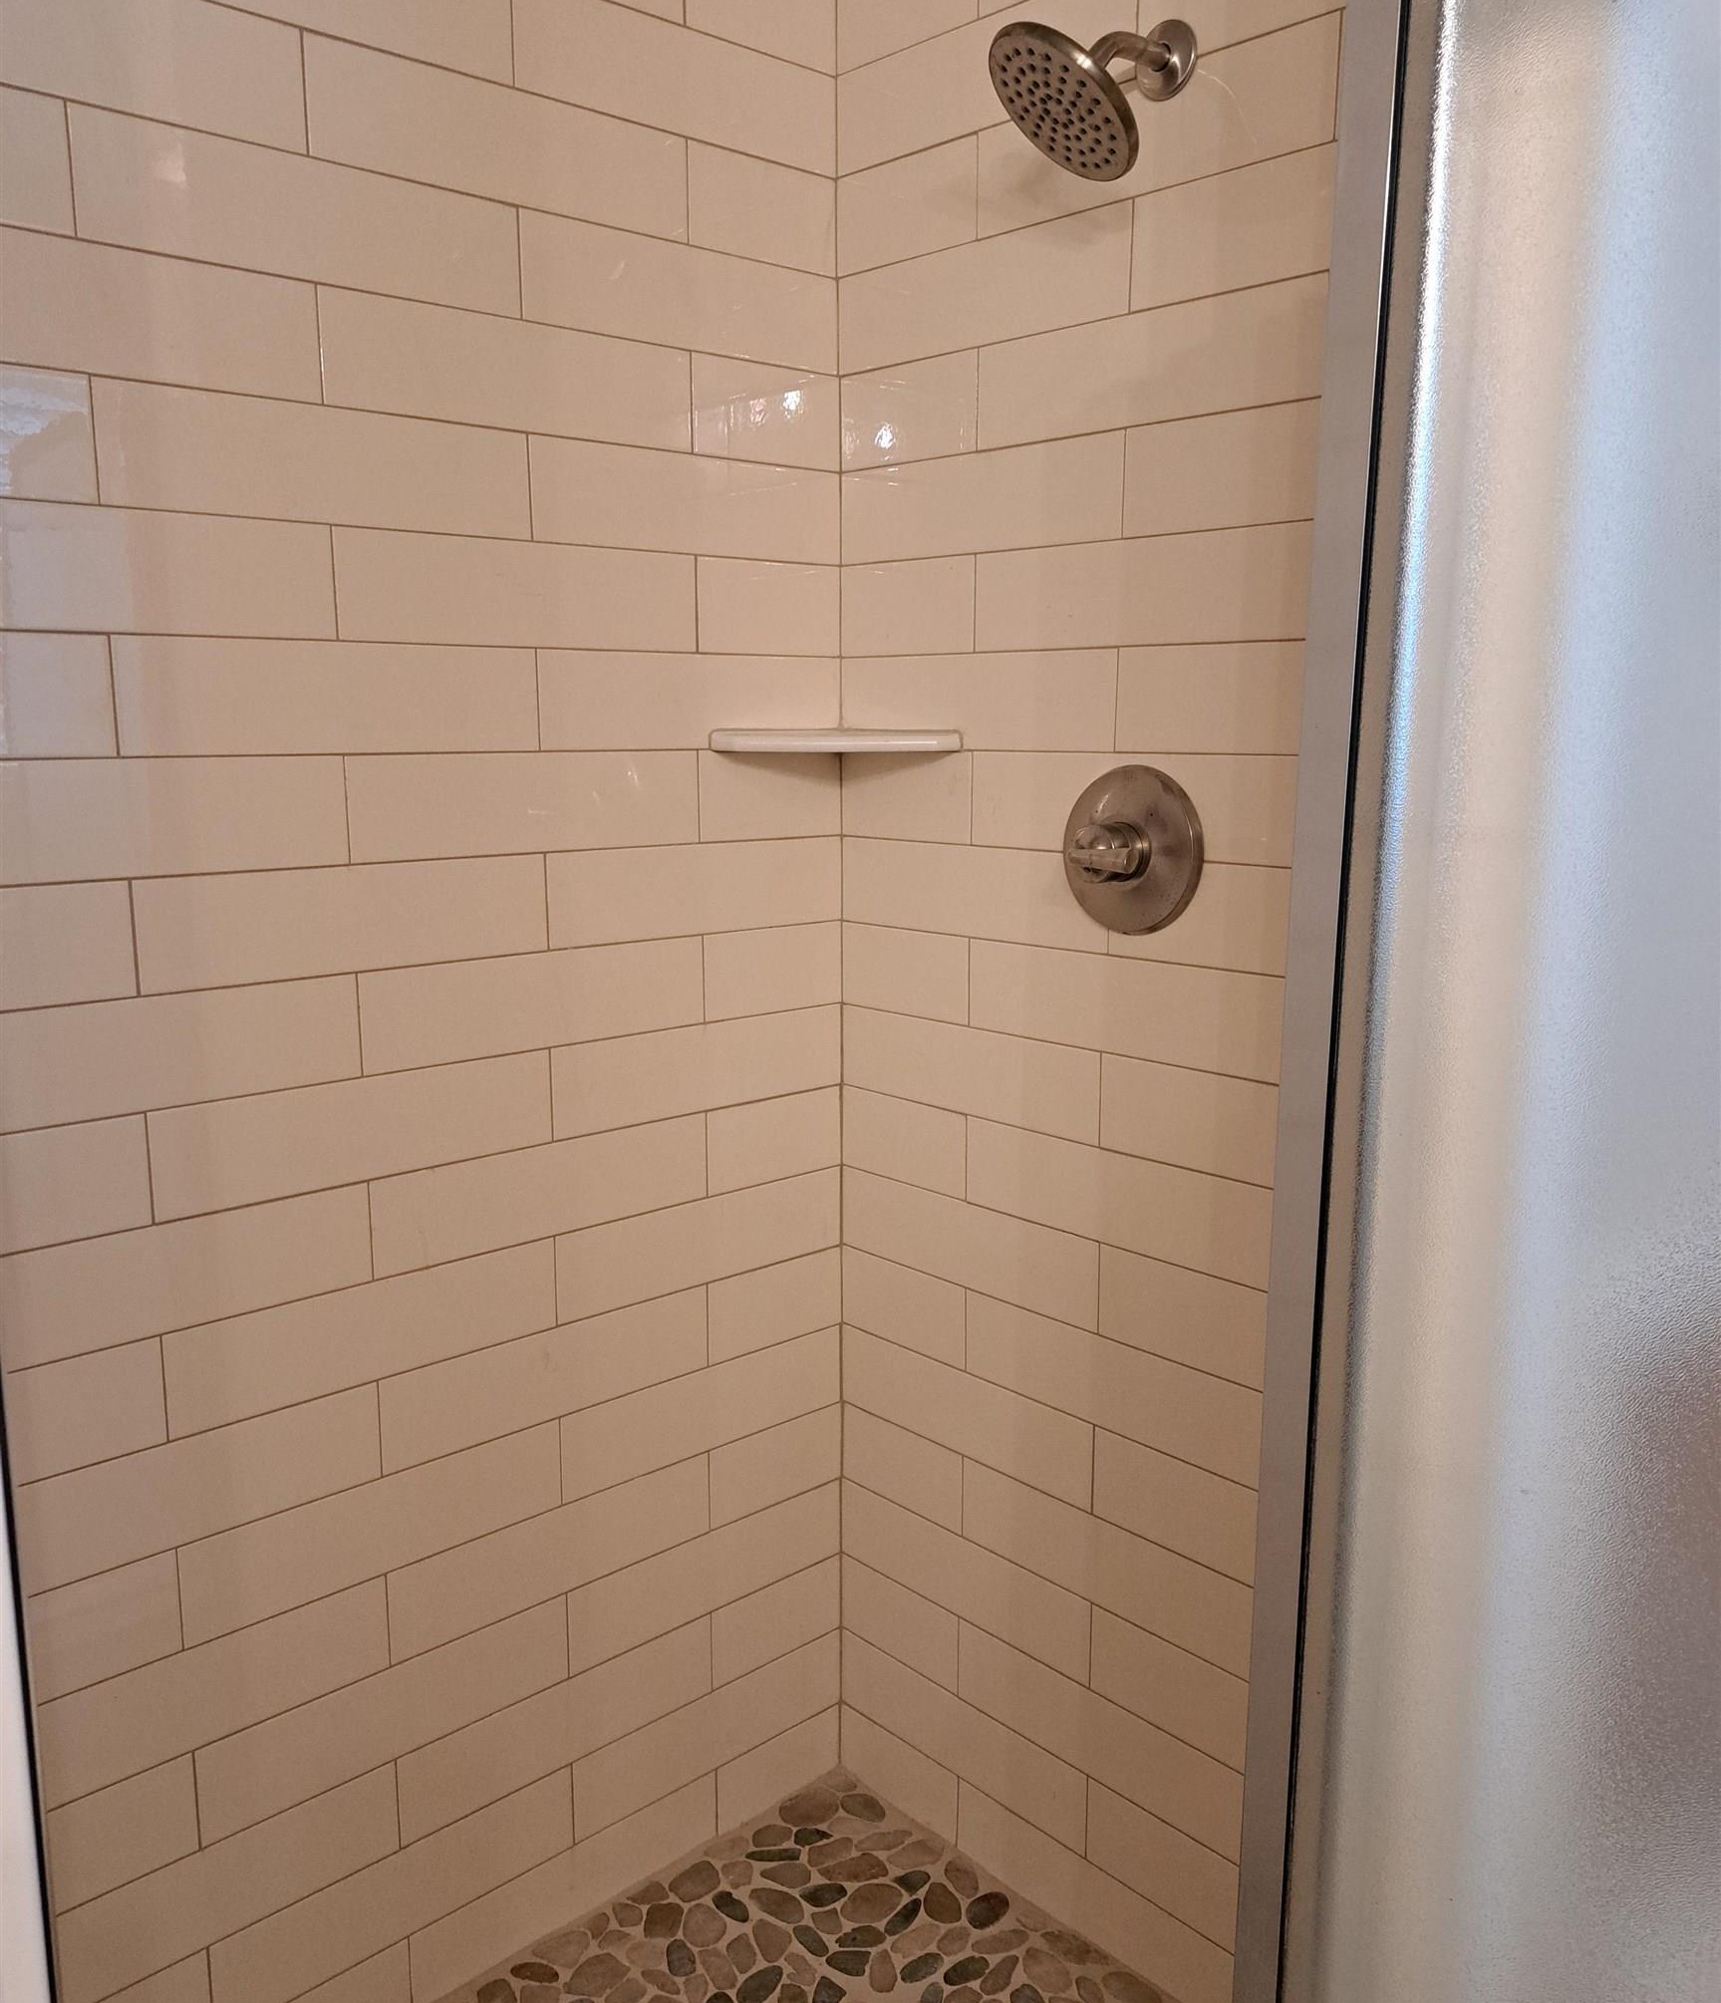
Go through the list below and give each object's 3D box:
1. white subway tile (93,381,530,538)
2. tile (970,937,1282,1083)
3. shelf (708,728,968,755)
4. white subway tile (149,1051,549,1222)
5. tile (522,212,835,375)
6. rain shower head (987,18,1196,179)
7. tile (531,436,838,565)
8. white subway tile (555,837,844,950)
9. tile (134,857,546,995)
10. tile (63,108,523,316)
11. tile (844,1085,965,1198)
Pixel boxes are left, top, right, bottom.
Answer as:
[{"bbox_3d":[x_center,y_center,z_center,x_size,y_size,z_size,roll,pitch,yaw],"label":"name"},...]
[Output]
[{"bbox_3d":[-0.481,-0.485,1.445,0.404,0.102,0.010,-9,14,-41],"label":"white subway tile"},{"bbox_3d":[0.263,0.005,1.622,0.010,0.101,0.404,-9,13,-42],"label":"tile"},{"bbox_3d":[-0.027,-0.299,1.805,0.272,0.025,0.155,0,10,2],"label":"shelf"},{"bbox_3d":[-0.478,0.126,1.543,0.406,0.101,0.010,-9,14,-42],"label":"white subway tile"},{"bbox_3d":[-0.178,-0.738,1.674,0.407,0.102,0.010,-9,14,-41],"label":"tile"},{"bbox_3d":[0.198,-0.800,1.390,0.207,0.157,0.145,-9,13,-42],"label":"rain shower head"},{"bbox_3d":[-0.176,-0.529,1.699,0.404,0.101,0.010,-9,13,-42],"label":"tile"},{"bbox_3d":[-0.178,-0.126,1.785,0.404,0.102,0.010,-9,14,-41],"label":"white subway tile"},{"bbox_3d":[-0.473,-0.078,1.500,0.404,0.101,0.010,-9,13,-42],"label":"tile"},{"bbox_3d":[-0.482,-0.689,1.408,0.404,0.102,0.010,-9,14,-41],"label":"tile"},{"bbox_3d":[0.053,0.168,1.896,0.010,0.102,0.210,-9,14,-42],"label":"tile"}]

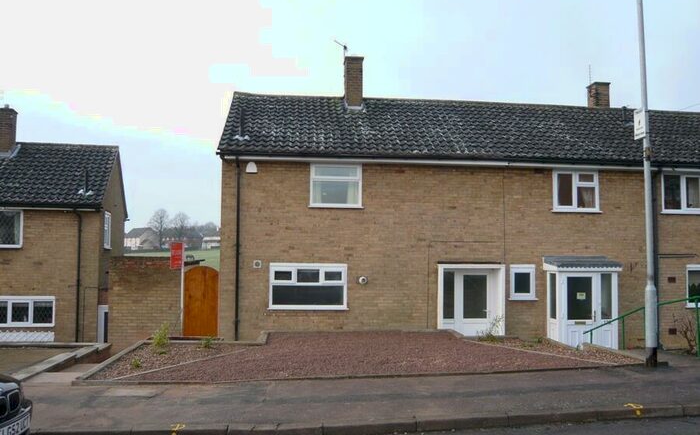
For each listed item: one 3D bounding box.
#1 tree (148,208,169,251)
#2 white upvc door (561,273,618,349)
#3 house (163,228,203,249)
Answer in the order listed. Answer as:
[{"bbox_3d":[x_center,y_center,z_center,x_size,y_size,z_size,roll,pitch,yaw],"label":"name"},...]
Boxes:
[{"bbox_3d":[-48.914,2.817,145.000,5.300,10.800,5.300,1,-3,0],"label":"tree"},{"bbox_3d":[5.574,2.261,13.201,1.400,1.930,0.100,1,-4,-5],"label":"white upvc door"},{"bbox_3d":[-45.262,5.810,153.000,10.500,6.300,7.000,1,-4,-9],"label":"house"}]

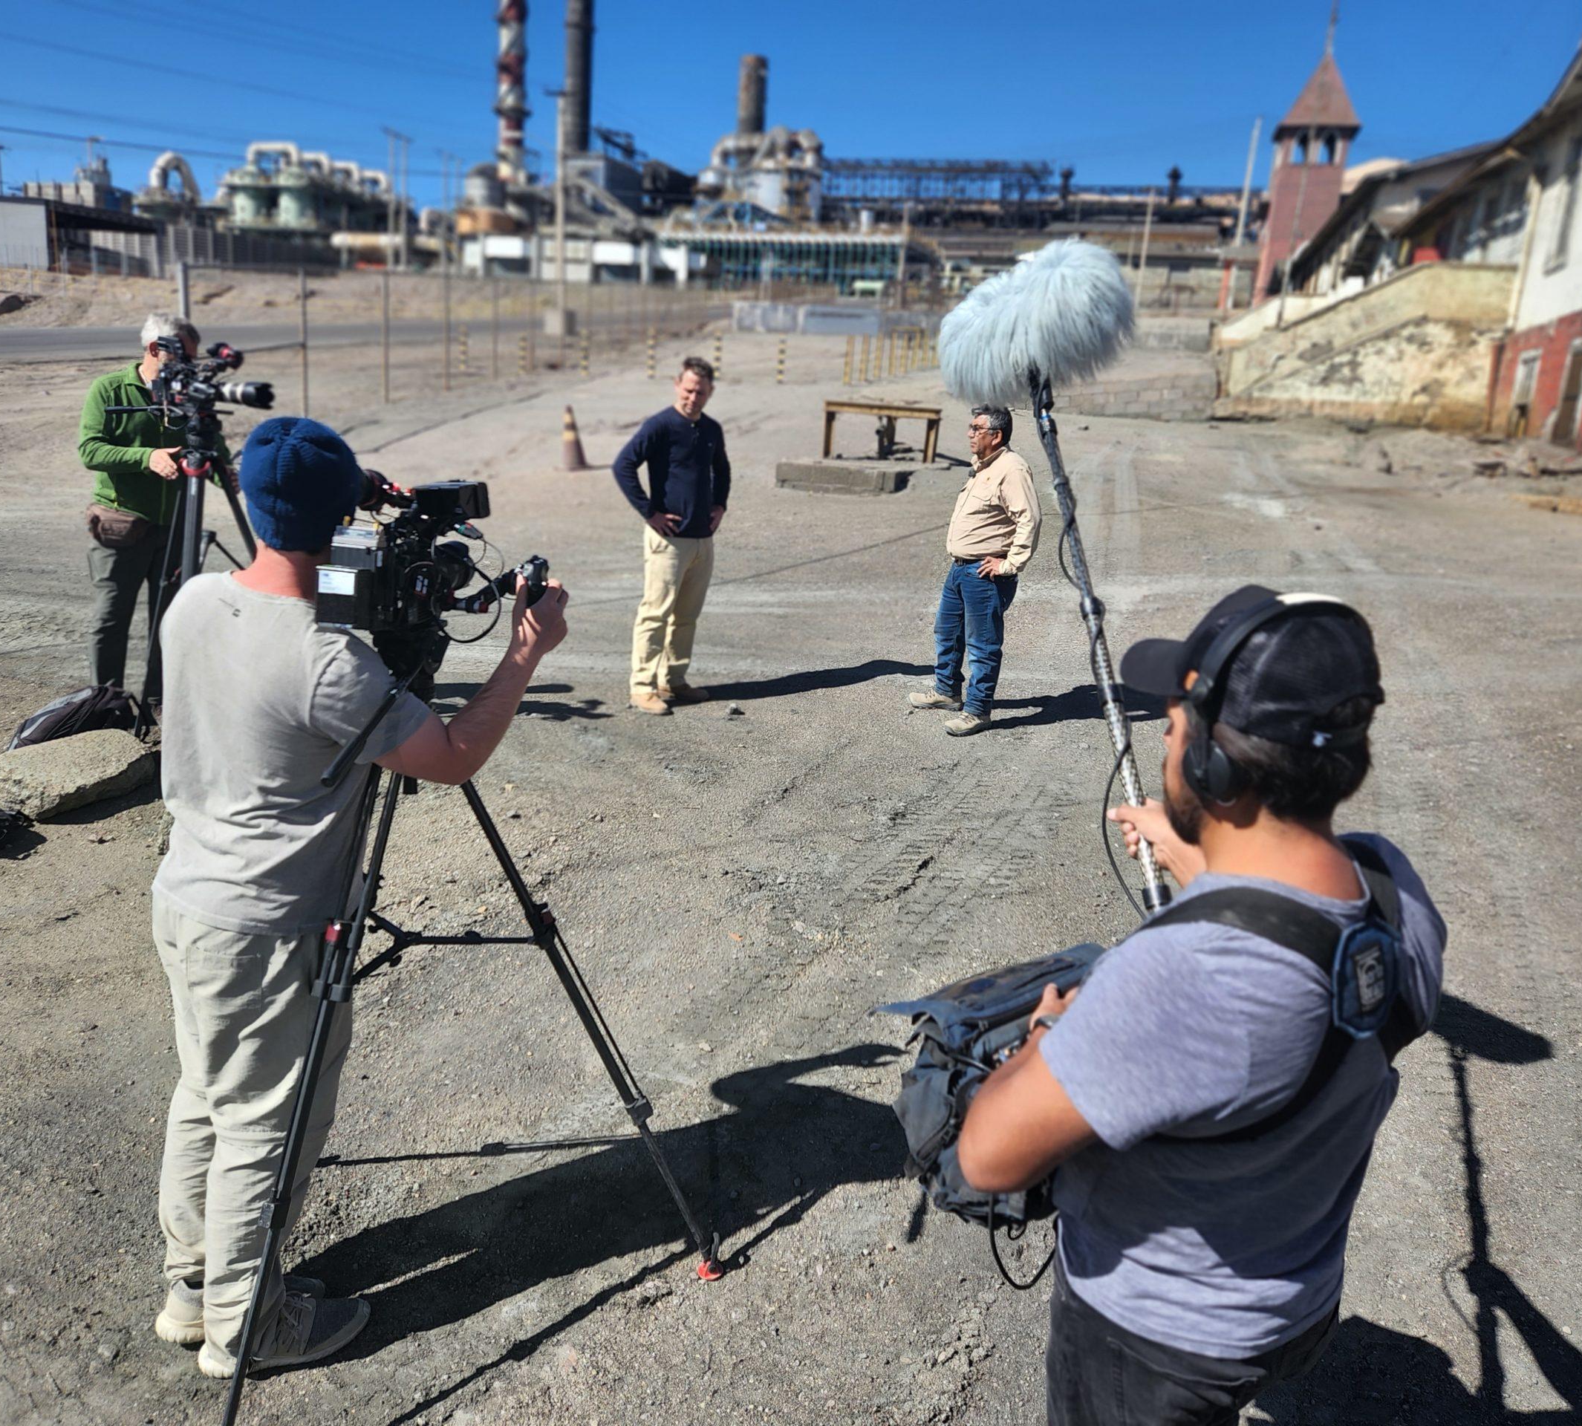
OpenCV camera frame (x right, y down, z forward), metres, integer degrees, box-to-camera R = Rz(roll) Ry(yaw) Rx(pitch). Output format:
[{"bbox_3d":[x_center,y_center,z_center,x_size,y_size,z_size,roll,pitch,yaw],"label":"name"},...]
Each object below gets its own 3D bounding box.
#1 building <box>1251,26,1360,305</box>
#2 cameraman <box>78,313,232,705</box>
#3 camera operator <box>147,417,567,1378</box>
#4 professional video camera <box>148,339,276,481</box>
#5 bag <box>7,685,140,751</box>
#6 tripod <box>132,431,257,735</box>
[{"bbox_3d":[23.630,-25.062,58.000,4.000,12.400,4.000,7,14,15],"label":"building"},{"bbox_3d":[-2.948,-0.894,5.933,0.520,1.780,0.600,9,15,21],"label":"cameraman"},{"bbox_3d":[-0.823,0.332,2.430,0.560,1.770,0.720,16,18,41],"label":"camera operator"},{"bbox_3d":[-2.626,-1.382,5.720,0.600,0.600,0.320,0,14,-15],"label":"professional video camera"},{"bbox_3d":[-3.203,-0.058,5.749,0.560,0.280,0.360,-3,15,-24],"label":"bag"},{"bbox_3d":[-2.569,-0.555,5.690,0.850,1.360,0.850,0,14,-15],"label":"tripod"}]

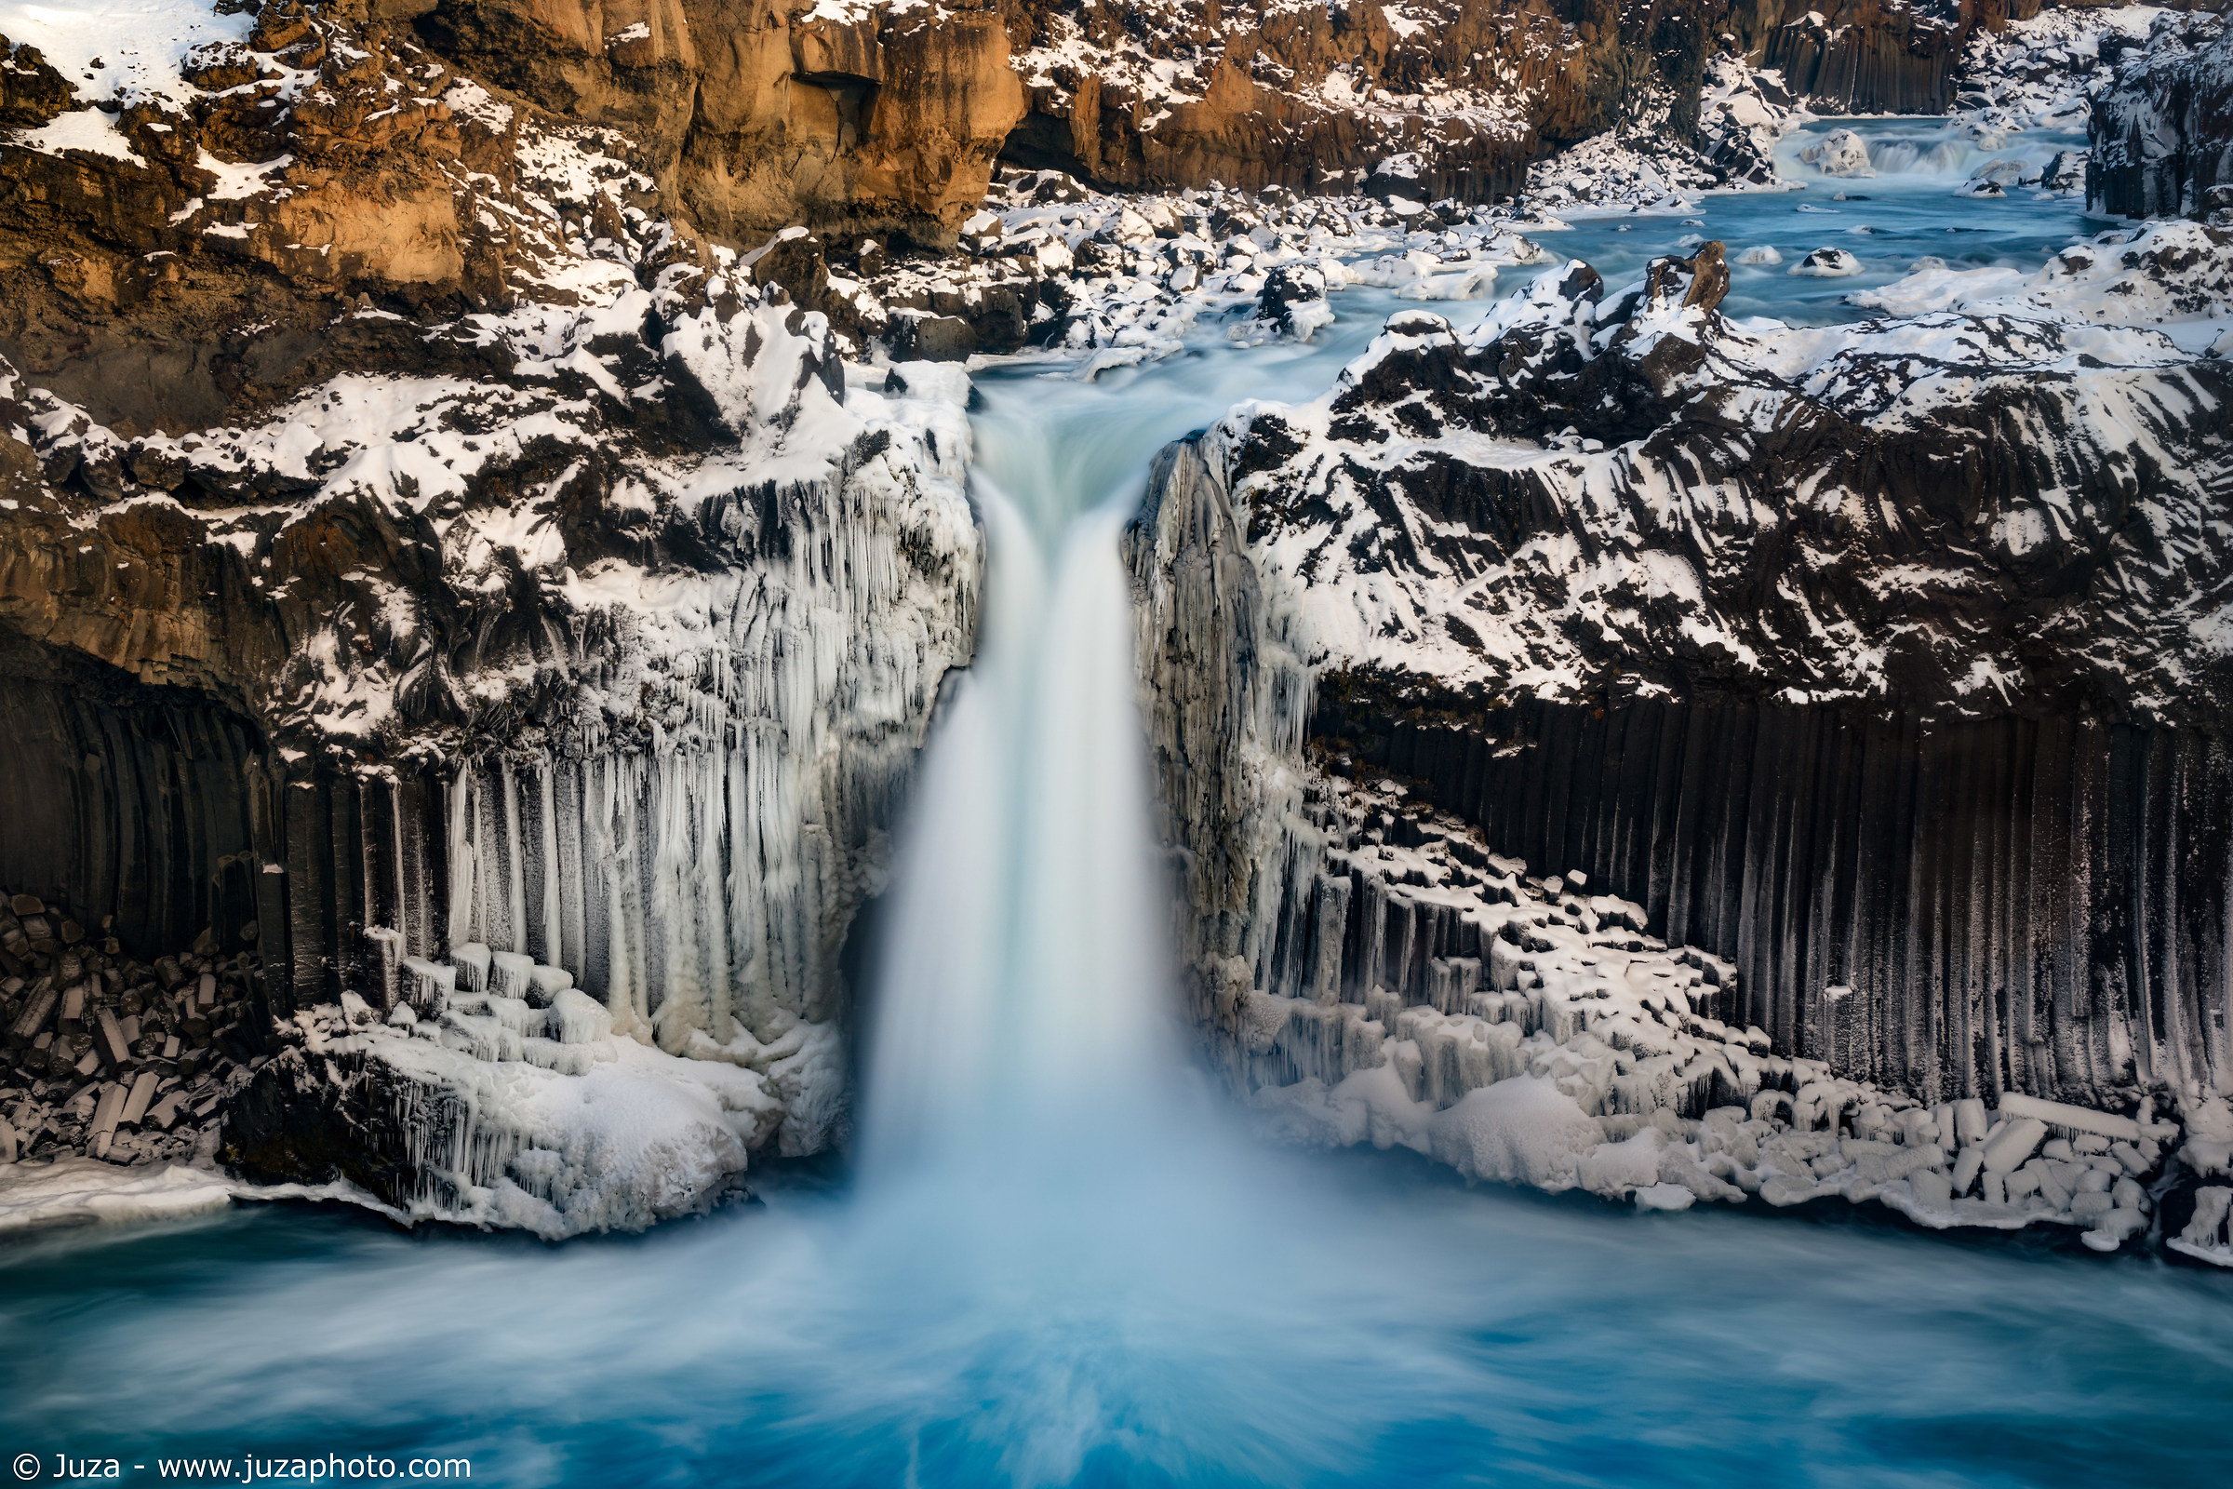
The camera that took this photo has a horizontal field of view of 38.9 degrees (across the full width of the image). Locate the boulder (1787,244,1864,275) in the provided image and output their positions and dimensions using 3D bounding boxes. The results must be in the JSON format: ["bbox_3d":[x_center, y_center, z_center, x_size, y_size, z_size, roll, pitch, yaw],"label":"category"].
[{"bbox_3d":[28.093,-19.124,125.000,3.000,1.070,2.300,3,14,12],"label":"boulder"}]

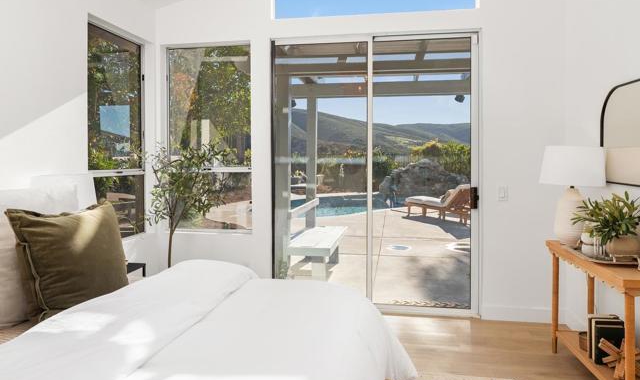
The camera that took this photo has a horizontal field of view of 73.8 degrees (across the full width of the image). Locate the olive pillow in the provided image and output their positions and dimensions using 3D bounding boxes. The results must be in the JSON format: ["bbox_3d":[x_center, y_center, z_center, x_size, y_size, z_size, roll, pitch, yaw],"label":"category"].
[{"bbox_3d":[-1.178,0.306,2.080,0.180,0.490,0.500,-28,-9,22],"label":"olive pillow"}]

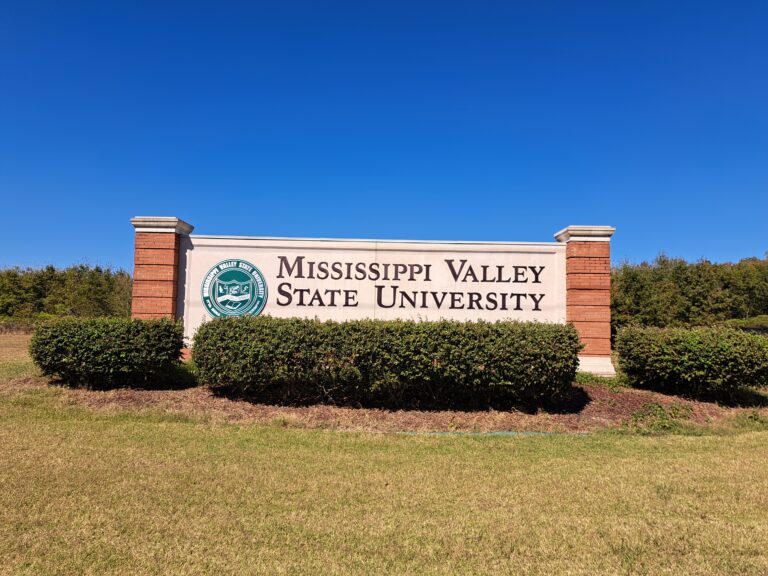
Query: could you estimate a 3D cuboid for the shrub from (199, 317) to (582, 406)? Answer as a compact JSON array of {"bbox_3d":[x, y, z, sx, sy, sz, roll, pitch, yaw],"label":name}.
[{"bbox_3d":[0.025,1.343,9.834,6.900,1.480,1.300,1,-4,0],"label":"shrub"}]

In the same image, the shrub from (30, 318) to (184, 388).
[{"bbox_3d":[-5.550,1.274,10.684,2.650,1.340,1.300,1,-4,0],"label":"shrub"}]

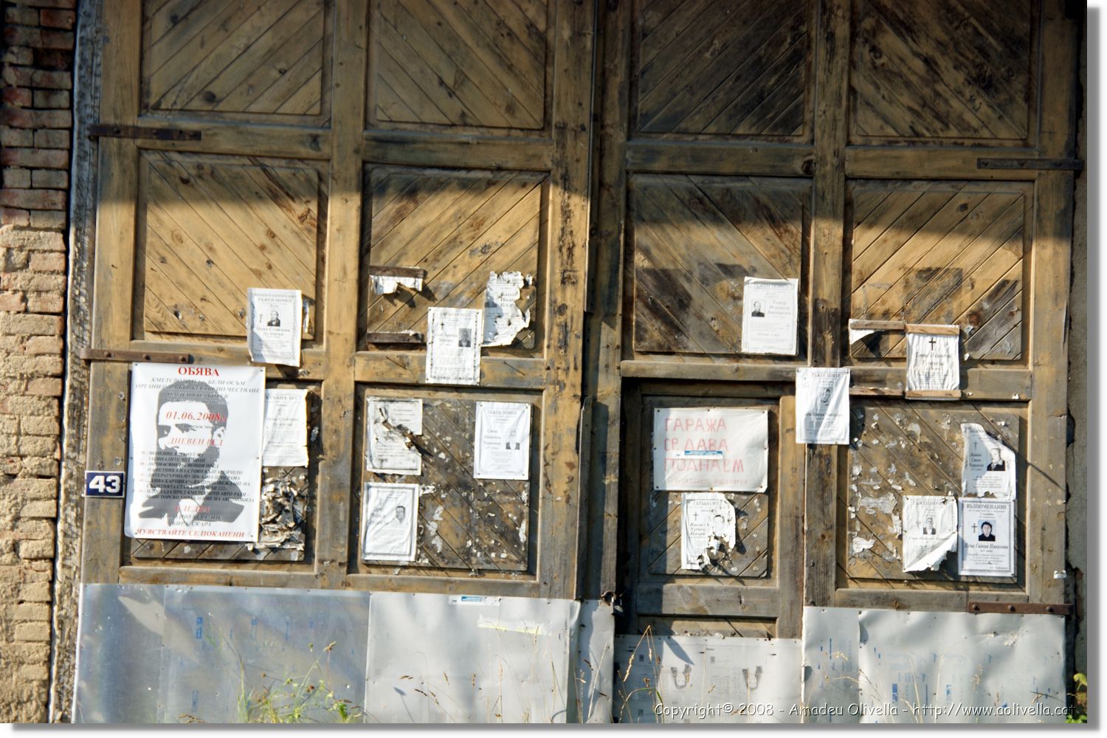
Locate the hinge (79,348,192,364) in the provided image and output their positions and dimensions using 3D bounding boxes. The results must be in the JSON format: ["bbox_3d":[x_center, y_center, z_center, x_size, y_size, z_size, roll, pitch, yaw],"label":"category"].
[{"bbox_3d":[-1.623,-0.050,14.320,0.430,0.040,0.025,3,0,0],"label":"hinge"}]

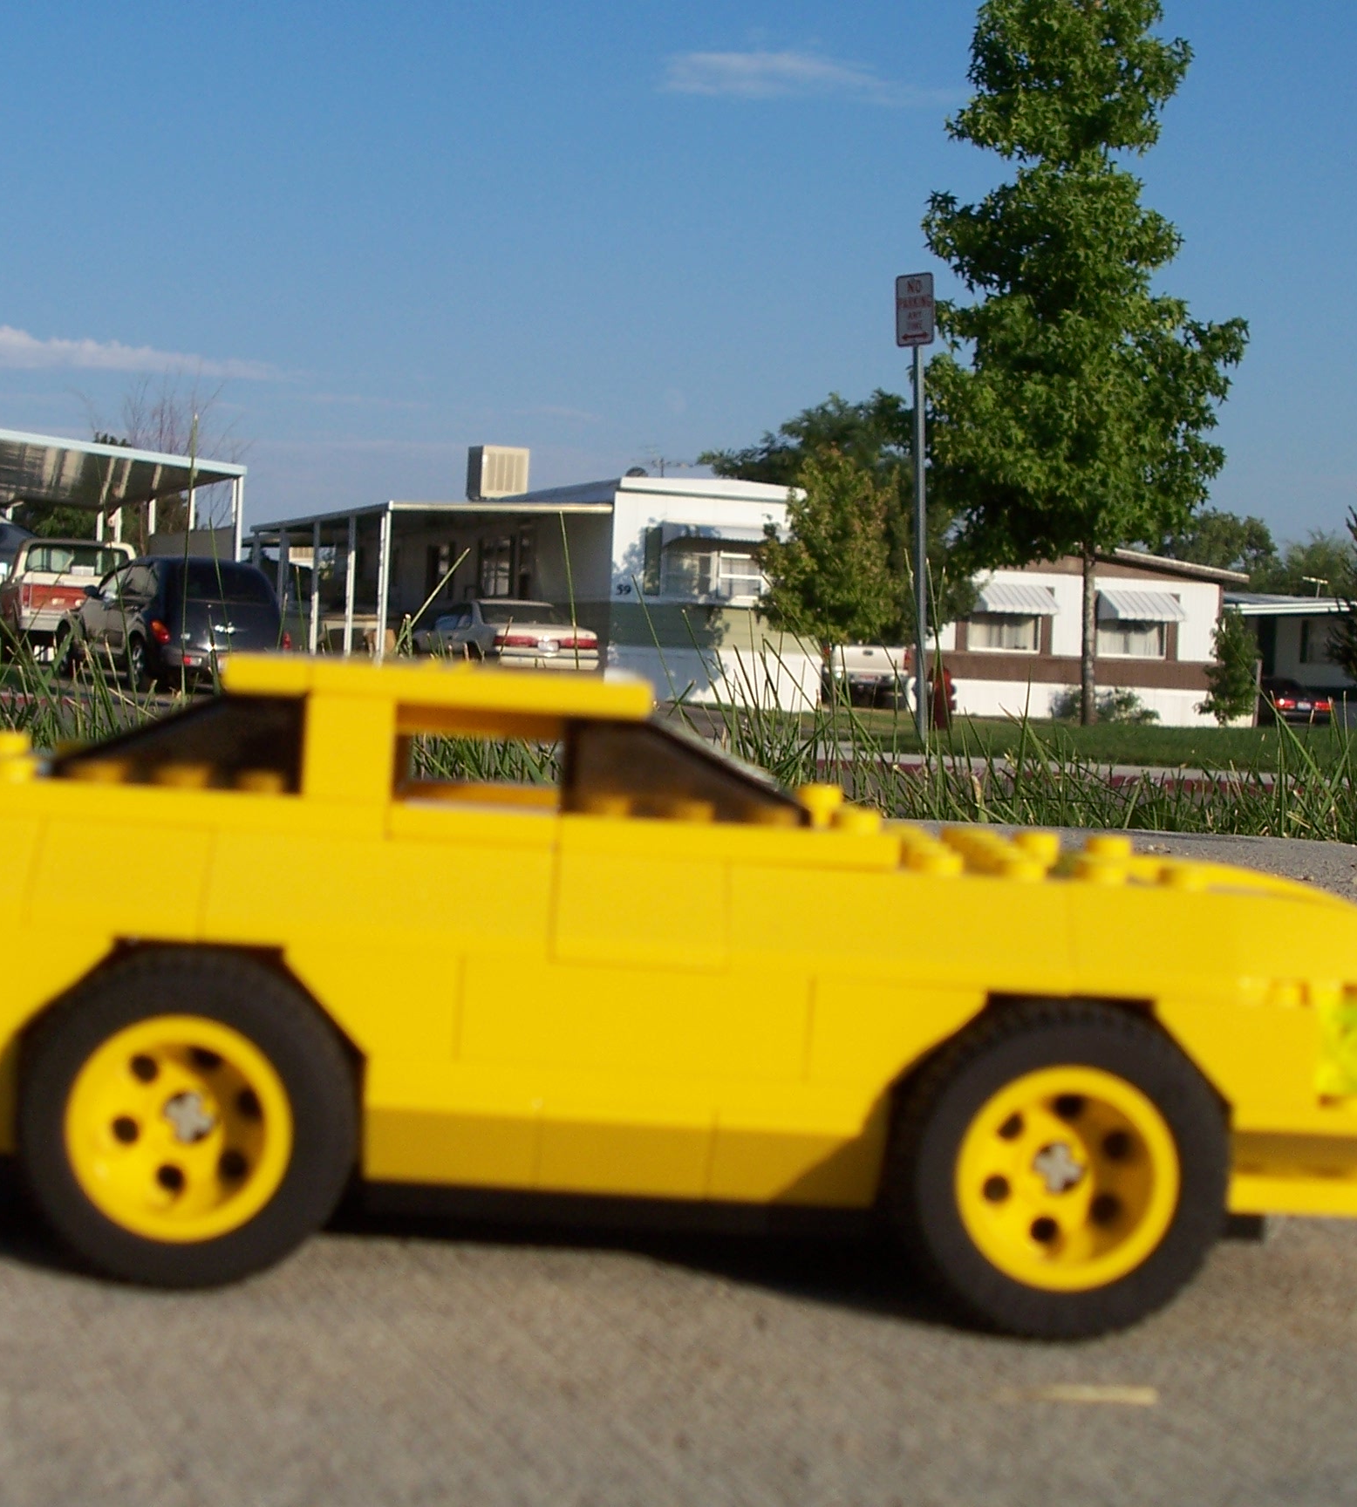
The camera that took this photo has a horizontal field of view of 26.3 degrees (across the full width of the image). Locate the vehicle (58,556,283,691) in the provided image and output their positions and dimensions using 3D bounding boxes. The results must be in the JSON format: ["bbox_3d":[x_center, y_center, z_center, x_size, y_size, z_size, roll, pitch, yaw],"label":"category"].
[{"bbox_3d":[-6.080,-1.560,34.500,1.720,1.600,4.280,2,3,-28],"label":"vehicle"}]

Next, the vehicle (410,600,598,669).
[{"bbox_3d":[-2.968,-1.882,49.000,1.800,1.420,4.800,2,3,-21],"label":"vehicle"}]

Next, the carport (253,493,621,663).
[{"bbox_3d":[-4.713,-2.681,51.320,3.650,2.950,11.000,2,1,-20],"label":"carport"}]

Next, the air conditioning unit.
[{"bbox_3d":[-3.251,-5.069,52.500,0.880,0.950,0.880,2,3,-24],"label":"air conditioning unit"}]

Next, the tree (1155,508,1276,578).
[{"bbox_3d":[17.598,-4.599,95.000,4.600,6.600,4.600,3,2,0],"label":"tree"}]

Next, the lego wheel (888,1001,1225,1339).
[{"bbox_3d":[0.054,0.058,0.408,0.043,0.043,0.021,3,1,0],"label":"lego wheel"}]

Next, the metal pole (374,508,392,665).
[{"bbox_3d":[-4.462,-2.404,44.000,0.130,2.650,0.100,2,3,-23],"label":"metal pole"}]

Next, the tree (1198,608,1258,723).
[{"bbox_3d":[10.979,-1.741,58.000,1.250,2.350,1.200,3,1,0],"label":"tree"}]

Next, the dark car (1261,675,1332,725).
[{"bbox_3d":[15.067,-1.271,75.166,1.730,1.400,4.500,2,1,-17],"label":"dark car"}]

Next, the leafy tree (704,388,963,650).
[{"bbox_3d":[2.838,-3.965,54.059,4.800,5.600,4.600,3,1,0],"label":"leafy tree"}]

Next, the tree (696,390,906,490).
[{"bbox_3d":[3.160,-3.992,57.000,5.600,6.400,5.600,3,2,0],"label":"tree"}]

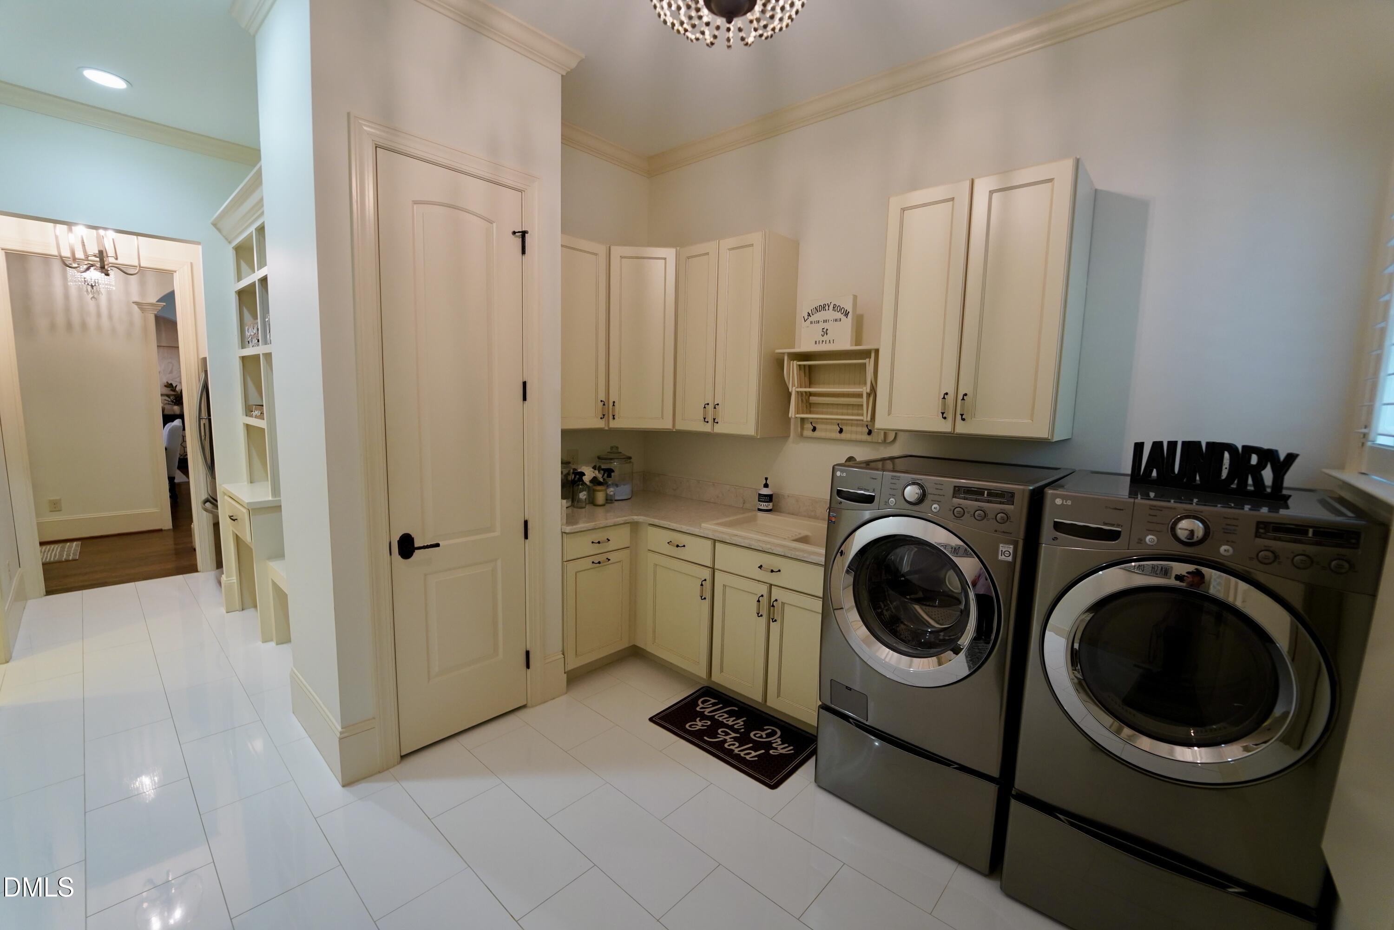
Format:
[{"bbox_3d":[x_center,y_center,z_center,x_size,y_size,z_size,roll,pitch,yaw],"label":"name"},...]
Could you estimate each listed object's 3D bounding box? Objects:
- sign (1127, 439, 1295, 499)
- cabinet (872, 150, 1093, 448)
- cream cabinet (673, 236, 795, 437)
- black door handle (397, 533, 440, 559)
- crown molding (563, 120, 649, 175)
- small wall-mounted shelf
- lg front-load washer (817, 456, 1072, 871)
[{"bbox_3d":[1.609,0.011,1.723,0.065,0.148,0.385,-2,7,-31],"label":"sign"},{"bbox_3d":[1.221,-0.638,2.356,0.690,1.025,0.375,7,8,41],"label":"cabinet"},{"bbox_3d":[0.224,-0.738,3.252,0.635,1.110,0.345,7,8,41],"label":"cream cabinet"},{"bbox_3d":[-1.173,0.339,2.292,0.062,0.105,0.160,7,8,41],"label":"black door handle"},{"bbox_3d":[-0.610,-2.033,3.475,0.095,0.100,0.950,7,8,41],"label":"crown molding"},{"bbox_3d":[0.735,-0.374,2.907,0.600,0.480,0.230,7,8,41],"label":"small wall-mounted shelf"},{"bbox_3d":[1.033,0.685,2.291,0.680,1.345,0.790,7,8,41],"label":"lg front-load washer"}]

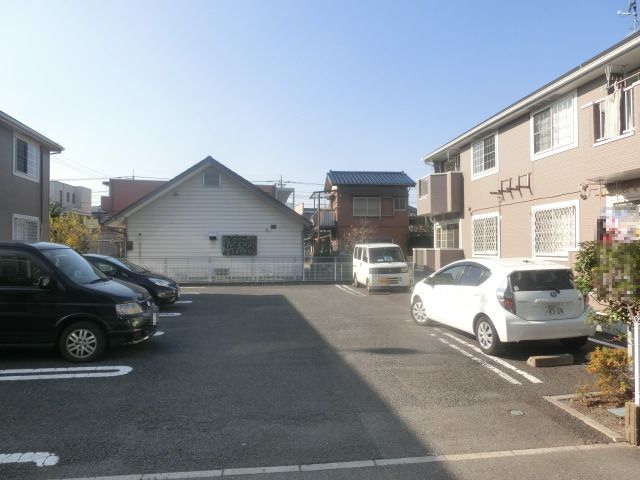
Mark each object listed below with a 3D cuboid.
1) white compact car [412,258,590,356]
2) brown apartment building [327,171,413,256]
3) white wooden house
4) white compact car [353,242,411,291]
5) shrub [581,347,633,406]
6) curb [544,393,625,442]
[{"bbox_3d":[3.138,1.087,8.447,1.695,1.445,3.995,0,-1,-10],"label":"white compact car"},{"bbox_3d":[3.294,-1.262,30.424,5.700,6.850,5.000,0,-1,-6],"label":"brown apartment building"},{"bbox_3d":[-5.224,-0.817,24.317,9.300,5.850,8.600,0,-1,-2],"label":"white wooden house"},{"bbox_3d":[2.300,1.043,17.087,1.475,1.820,3.395,0,-1,-6],"label":"white compact car"},{"bbox_3d":[3.117,1.451,4.827,0.520,0.600,0.480,0,-1,-6],"label":"shrub"},{"bbox_3d":[2.582,1.716,4.382,0.130,0.080,1.140,0,-1,-5],"label":"curb"}]

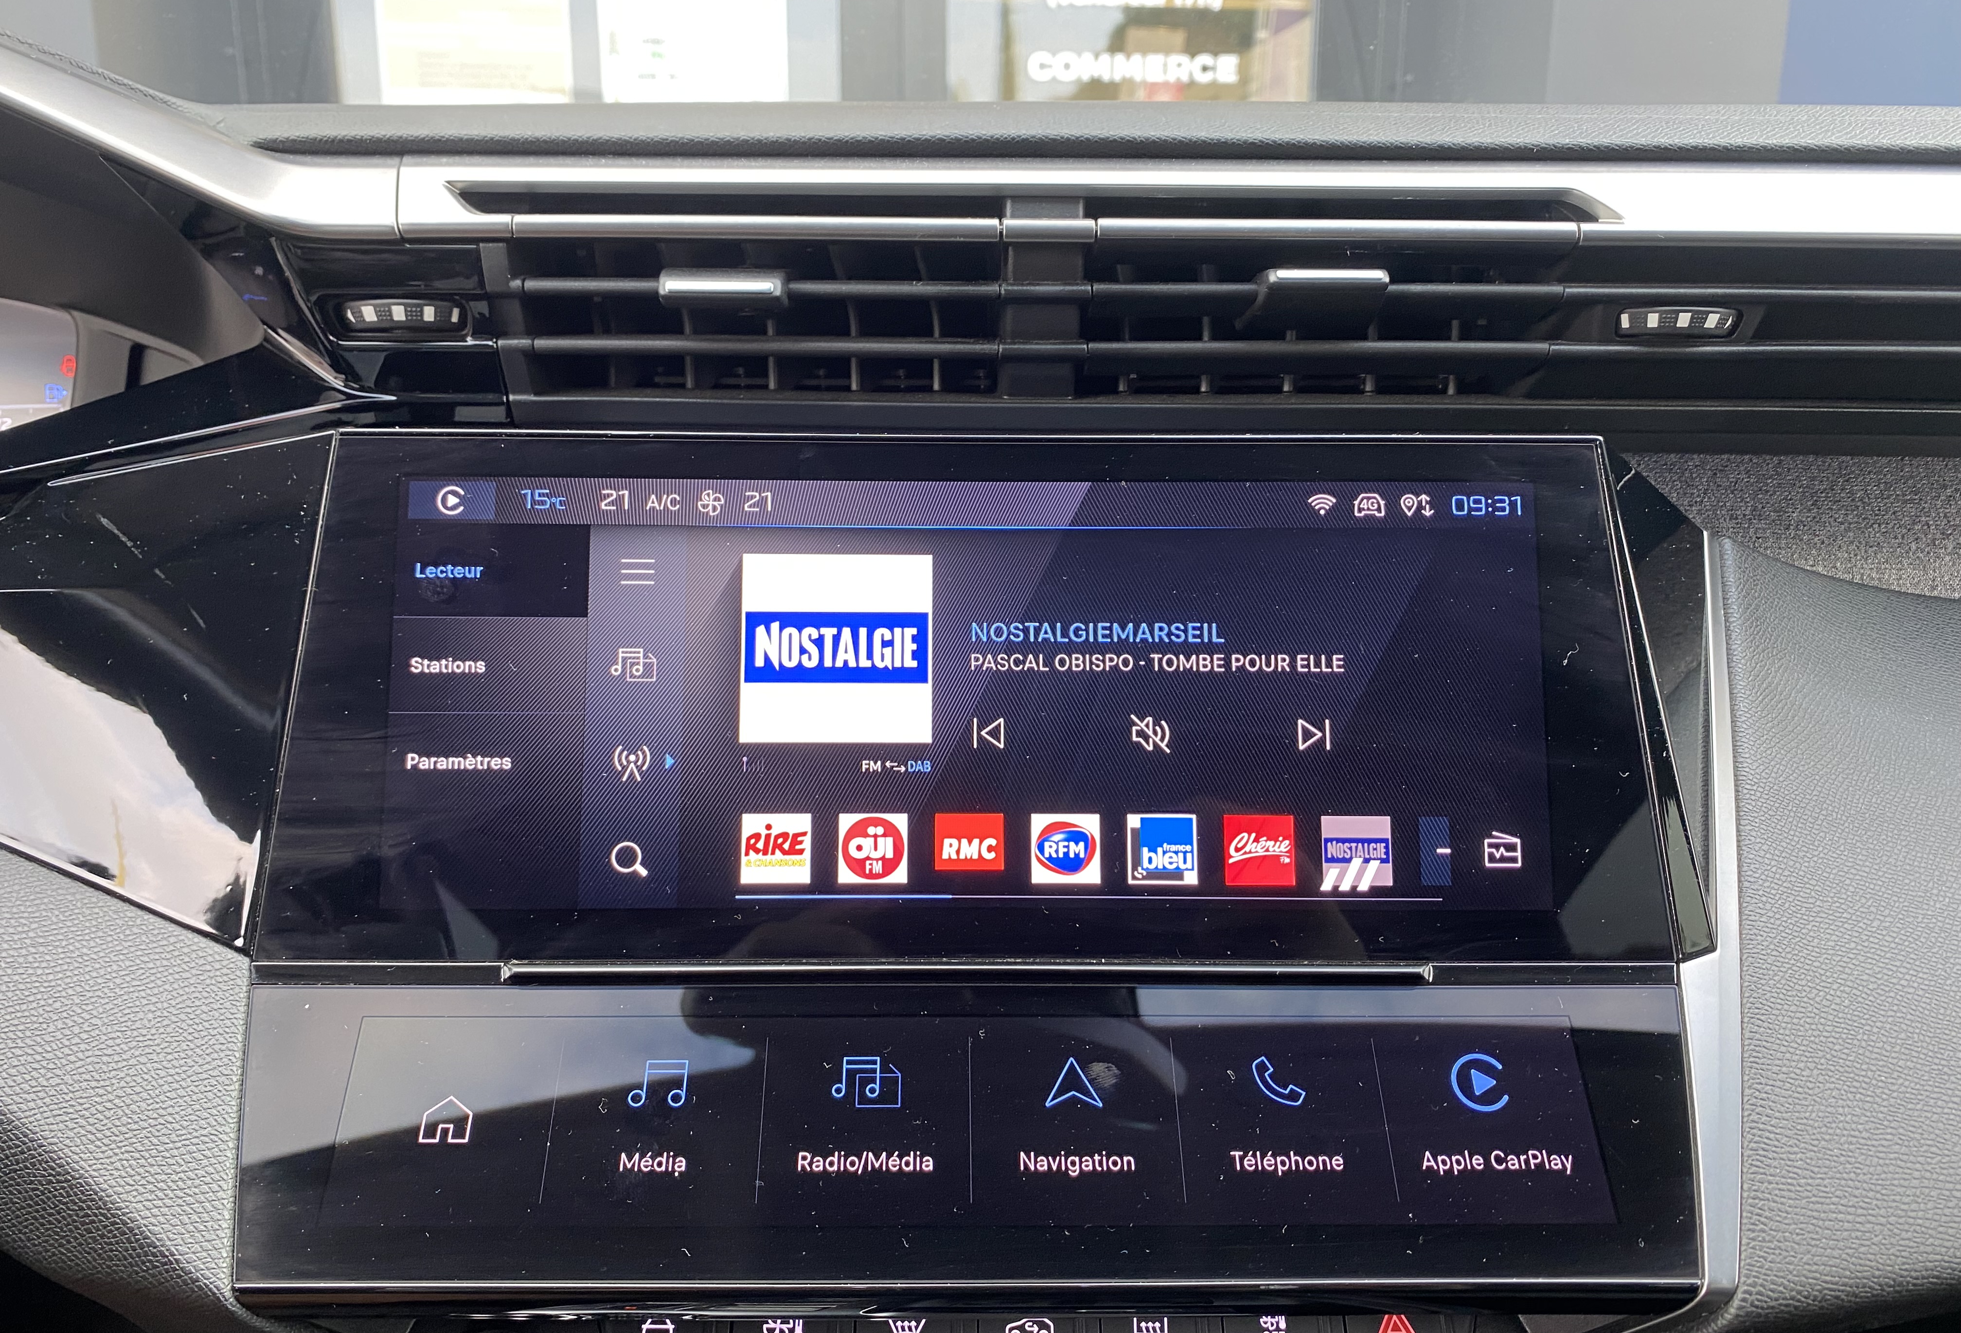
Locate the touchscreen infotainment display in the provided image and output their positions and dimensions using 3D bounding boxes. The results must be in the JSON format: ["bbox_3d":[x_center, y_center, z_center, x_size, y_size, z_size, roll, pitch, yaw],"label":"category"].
[{"bbox_3d":[-0.002,0.007,0.315,0.289,0.110,0.020,0,-7,-1],"label":"touchscreen infotainment display"}]

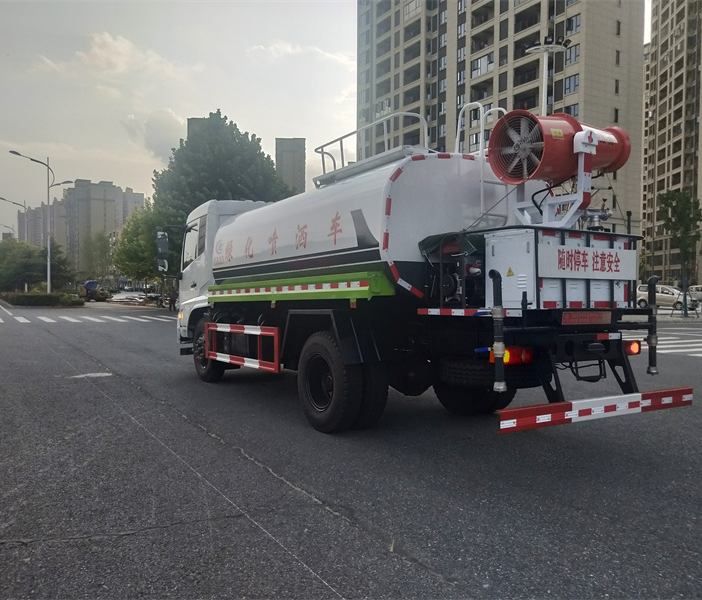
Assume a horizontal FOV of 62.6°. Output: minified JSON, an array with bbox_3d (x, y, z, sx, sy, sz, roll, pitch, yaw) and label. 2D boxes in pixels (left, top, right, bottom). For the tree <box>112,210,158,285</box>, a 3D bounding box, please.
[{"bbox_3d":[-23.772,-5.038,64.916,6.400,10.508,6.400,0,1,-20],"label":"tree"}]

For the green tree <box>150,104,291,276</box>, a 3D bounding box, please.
[{"bbox_3d":[-10.055,-7.122,44.877,10.800,15.426,10.300,0,1,-13],"label":"green tree"}]

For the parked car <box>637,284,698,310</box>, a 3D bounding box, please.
[{"bbox_3d":[24.105,-0.192,43.986,1.680,1.770,4.250,0,1,-37],"label":"parked car"}]

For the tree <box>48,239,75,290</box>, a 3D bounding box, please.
[{"bbox_3d":[-28.336,-2.809,55.950,3.500,6.301,3.500,0,1,-27],"label":"tree"}]

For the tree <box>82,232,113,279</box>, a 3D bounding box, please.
[{"bbox_3d":[-38.588,-5.398,87.917,5.000,10.373,5.000,0,1,-24],"label":"tree"}]

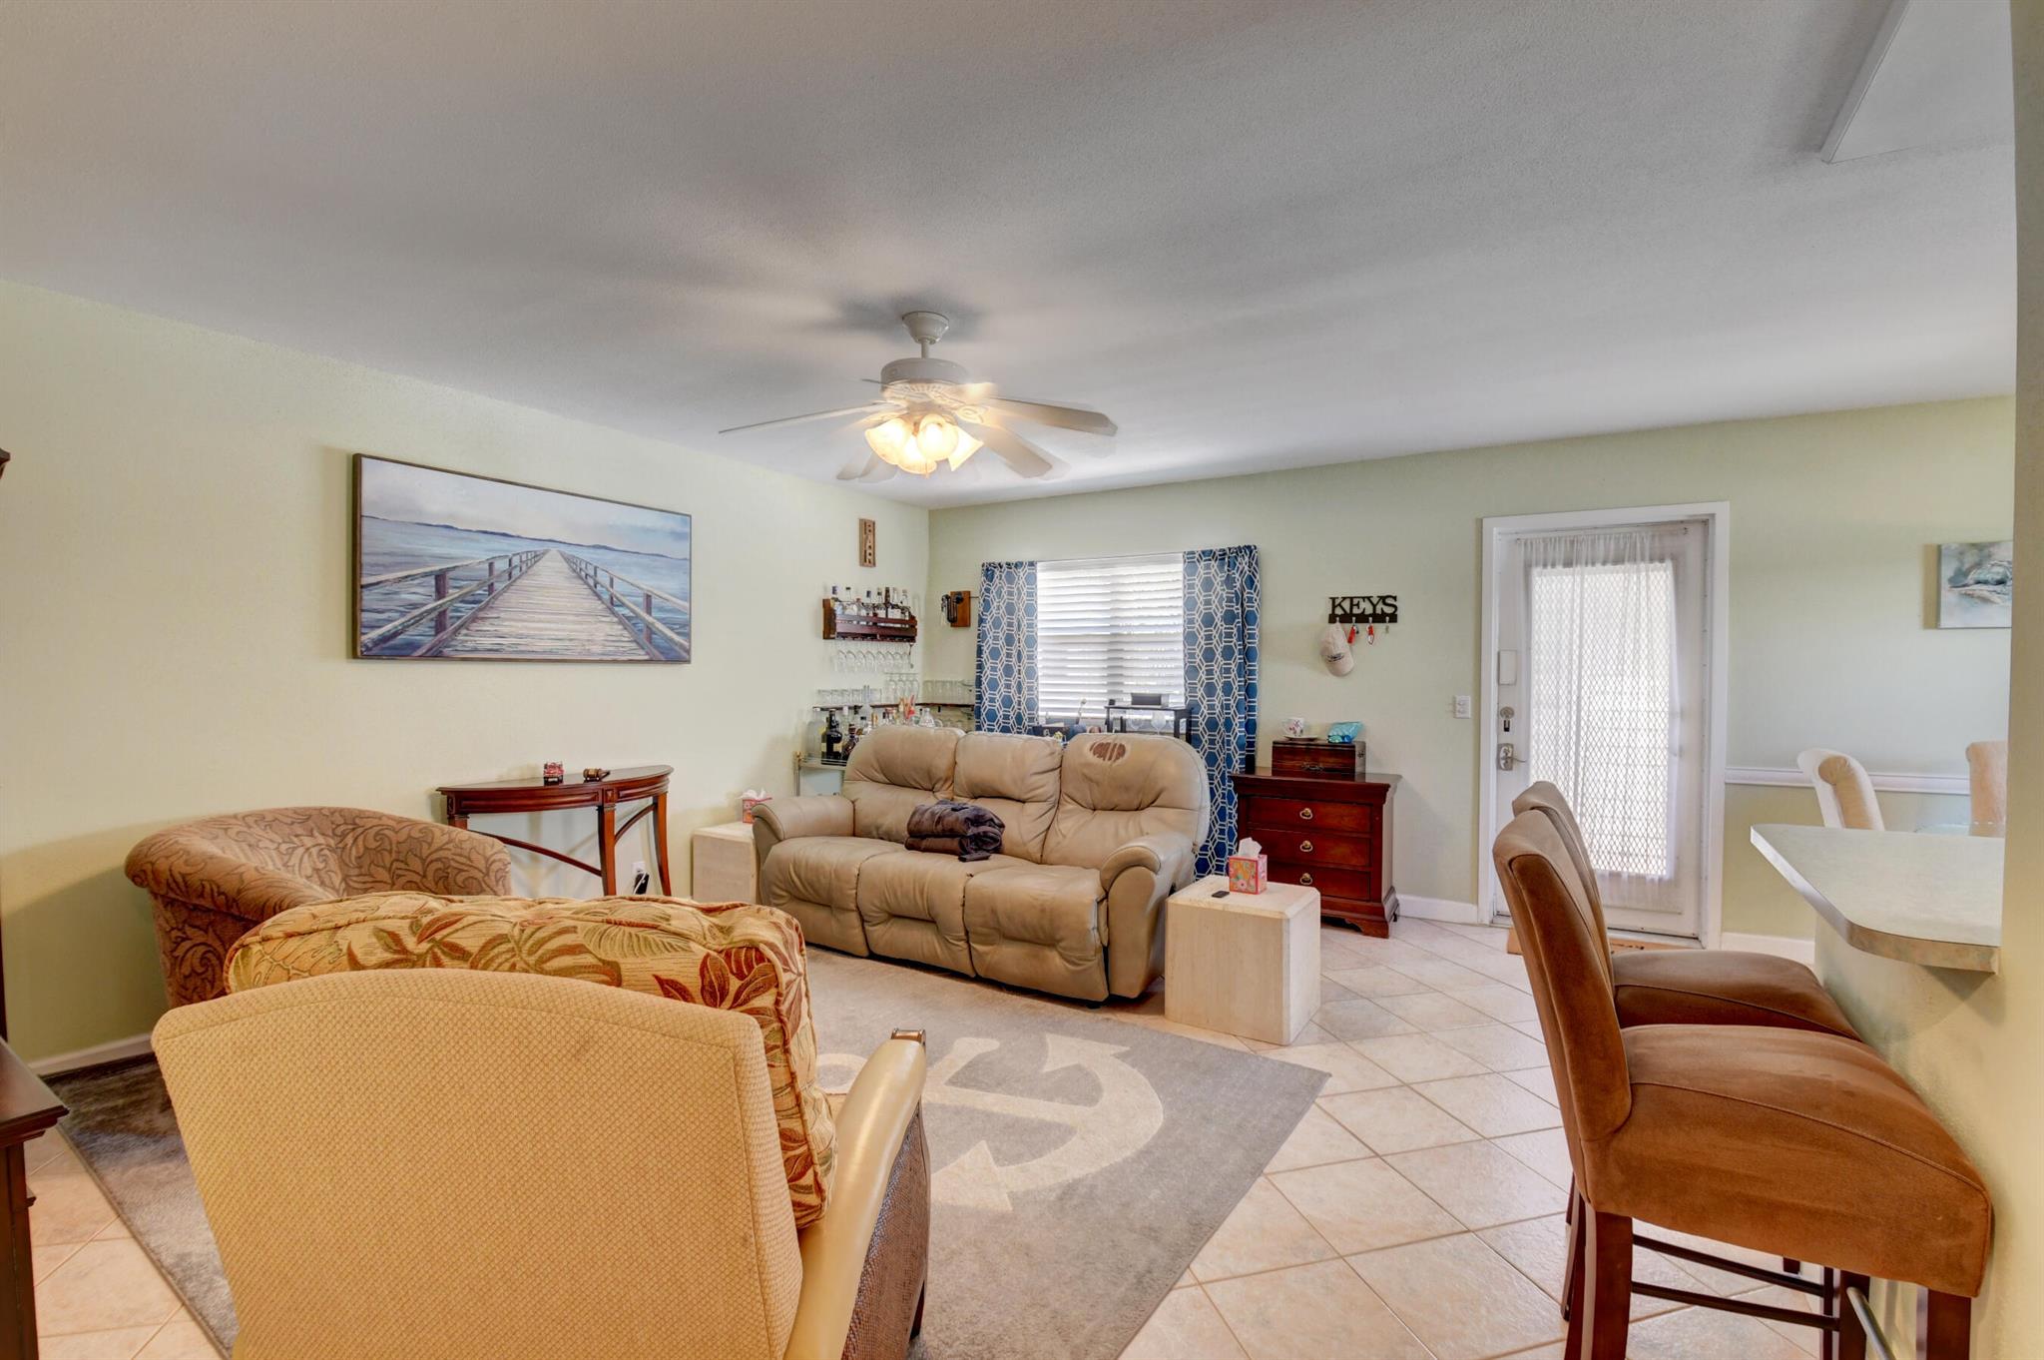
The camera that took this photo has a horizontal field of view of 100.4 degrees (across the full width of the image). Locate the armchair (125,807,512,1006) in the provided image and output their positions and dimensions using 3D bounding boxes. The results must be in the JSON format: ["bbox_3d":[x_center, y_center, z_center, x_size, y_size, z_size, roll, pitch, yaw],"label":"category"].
[{"bbox_3d":[-2.265,0.854,2.755,0.835,0.835,0.805,1,1,20],"label":"armchair"}]

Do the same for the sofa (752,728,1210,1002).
[{"bbox_3d":[-0.229,0.764,4.087,2.103,1.016,0.956,1,1,27],"label":"sofa"}]

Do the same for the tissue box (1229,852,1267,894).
[{"bbox_3d":[0.898,0.764,3.362,0.116,0.131,0.113,1,1,25],"label":"tissue box"}]

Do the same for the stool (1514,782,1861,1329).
[{"bbox_3d":[1.359,0.771,1.785,0.573,1.066,0.463,1,1,27],"label":"stool"}]

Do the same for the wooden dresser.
[{"bbox_3d":[1.581,0.893,4.576,0.805,0.760,0.433,1,1,29],"label":"wooden dresser"}]

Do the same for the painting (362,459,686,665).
[{"bbox_3d":[-2.165,-0.475,3.897,0.040,0.775,1.474,1,1,32],"label":"painting"}]

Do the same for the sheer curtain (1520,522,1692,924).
[{"bbox_3d":[2.781,0.178,4.118,0.654,1.801,0.040,1,1,32],"label":"sheer curtain"}]

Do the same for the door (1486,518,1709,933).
[{"bbox_3d":[2.802,0.218,4.159,0.875,1.982,0.050,1,1,32],"label":"door"}]

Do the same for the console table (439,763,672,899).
[{"bbox_3d":[-1.991,0.855,3.859,0.402,0.810,1.056,1,1,32],"label":"console table"}]

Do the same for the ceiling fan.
[{"bbox_3d":[-0.324,-0.936,2.815,1.258,0.513,1.258,1,1,32],"label":"ceiling fan"}]

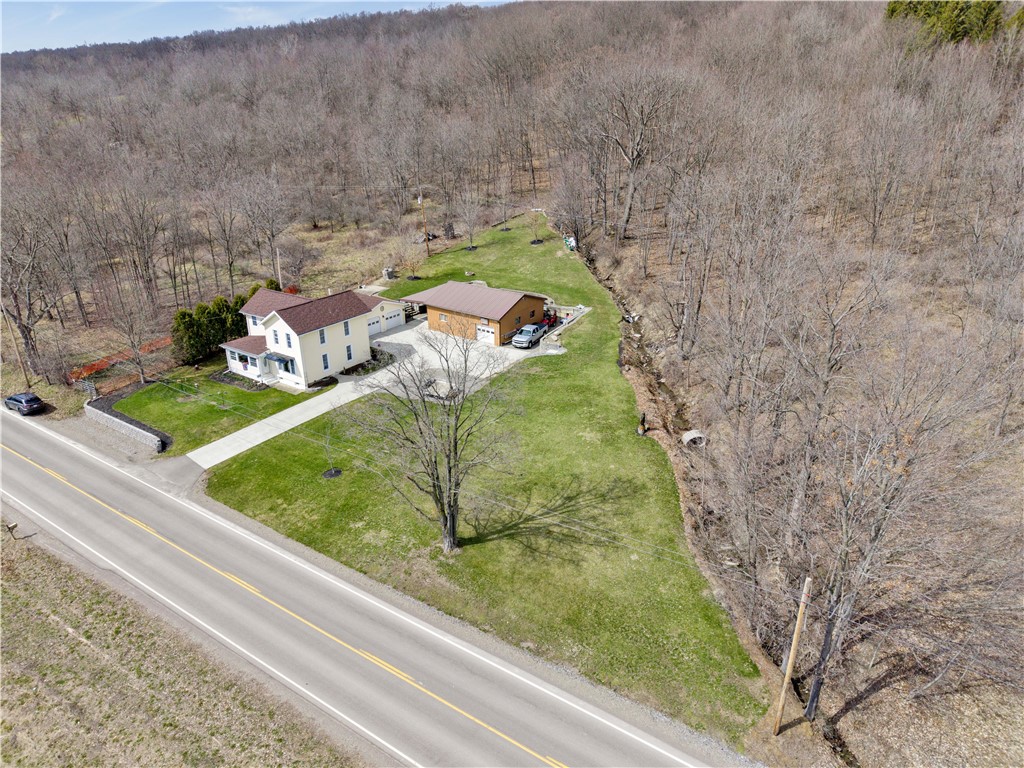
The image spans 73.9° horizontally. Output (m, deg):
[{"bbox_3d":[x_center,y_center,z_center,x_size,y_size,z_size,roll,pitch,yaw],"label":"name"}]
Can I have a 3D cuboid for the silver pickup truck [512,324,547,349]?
[{"bbox_3d":[2.119,-5.788,79.969,2.030,1.870,5.800,11,25,23],"label":"silver pickup truck"}]

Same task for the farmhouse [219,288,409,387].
[{"bbox_3d":[-20.725,-7.465,79.548,11.420,7.880,22.550,15,27,30],"label":"farmhouse"}]

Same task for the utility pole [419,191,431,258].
[{"bbox_3d":[-12.872,-23.693,100.936,0.450,9.920,0.450,12,29,31],"label":"utility pole"}]

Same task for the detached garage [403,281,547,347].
[{"bbox_3d":[-4.684,-9.948,85.718,14.790,5.000,10.580,15,27,30],"label":"detached garage"}]

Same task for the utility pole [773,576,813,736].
[{"bbox_3d":[12.884,12.749,31.264,0.300,9.500,0.300,14,27,30],"label":"utility pole"}]

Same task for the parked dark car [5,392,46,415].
[{"bbox_3d":[-49.201,1.787,68.531,4.580,1.630,1.840,15,27,30],"label":"parked dark car"}]

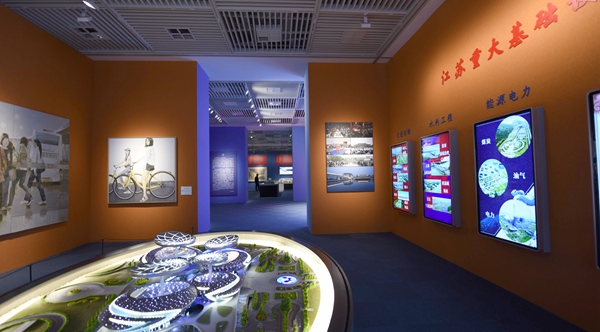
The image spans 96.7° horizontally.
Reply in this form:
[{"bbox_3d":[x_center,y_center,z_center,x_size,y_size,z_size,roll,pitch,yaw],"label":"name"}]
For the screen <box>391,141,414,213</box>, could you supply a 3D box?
[{"bbox_3d":[2.266,0.254,5.899,0.126,1.463,0.846,-1,-2,-4],"label":"screen"}]

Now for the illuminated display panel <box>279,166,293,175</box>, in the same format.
[{"bbox_3d":[-1.416,0.511,28.392,1.470,0.804,0.078,-1,-2,-4],"label":"illuminated display panel"}]

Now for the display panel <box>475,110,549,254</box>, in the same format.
[{"bbox_3d":[2.501,0.154,3.213,0.134,1.519,0.843,-1,-2,-4],"label":"display panel"}]

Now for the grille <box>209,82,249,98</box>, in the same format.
[{"bbox_3d":[-2.578,-2.499,8.771,1.646,0.078,1.617,-1,-2,-4],"label":"grille"}]

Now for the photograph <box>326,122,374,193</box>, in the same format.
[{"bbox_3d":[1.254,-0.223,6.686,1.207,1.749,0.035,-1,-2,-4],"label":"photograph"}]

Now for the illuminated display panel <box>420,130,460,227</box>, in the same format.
[{"bbox_3d":[2.406,0.210,4.600,0.134,1.519,0.862,-1,-2,-4],"label":"illuminated display panel"}]

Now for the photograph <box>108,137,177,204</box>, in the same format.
[{"bbox_3d":[-3.783,0.110,6.421,1.602,1.607,0.059,-1,-2,-4],"label":"photograph"}]

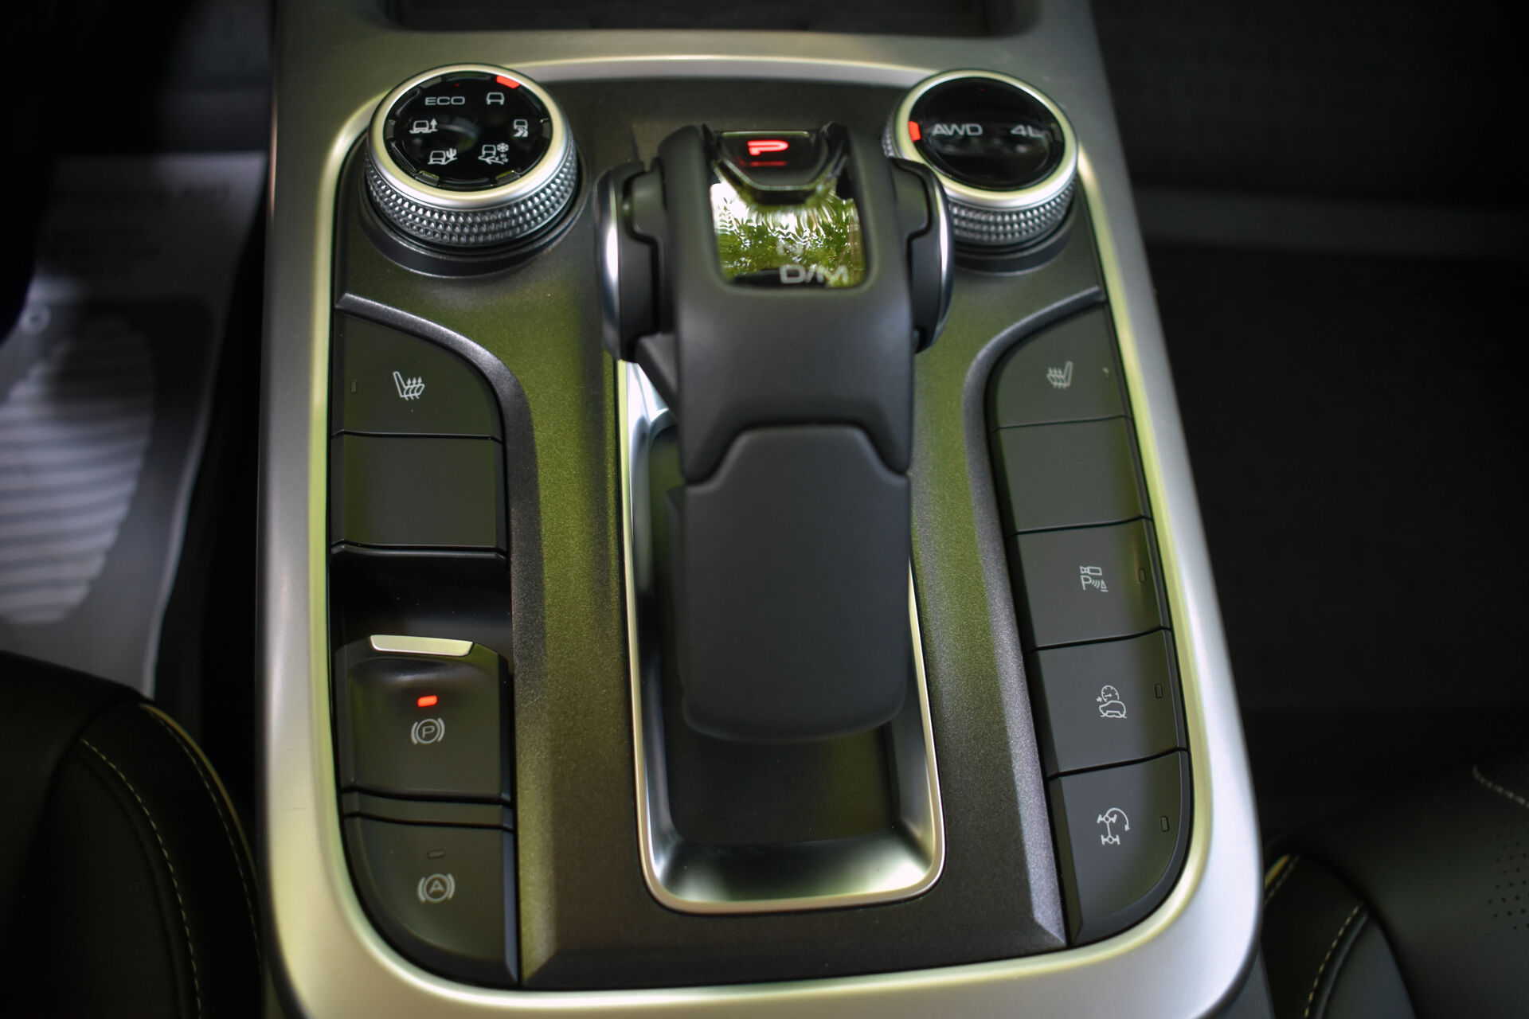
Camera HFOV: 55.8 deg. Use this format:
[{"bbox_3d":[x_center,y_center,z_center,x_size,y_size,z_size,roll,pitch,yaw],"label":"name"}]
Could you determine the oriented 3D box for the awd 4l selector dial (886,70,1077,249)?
[{"bbox_3d":[0.058,-0.096,0.388,0.053,0.015,0.053,-1,59,-7],"label":"awd 4l selector dial"}]

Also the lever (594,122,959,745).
[{"bbox_3d":[0.003,-0.016,0.307,0.073,0.076,0.126,-1,59,-7],"label":"lever"}]

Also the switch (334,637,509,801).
[{"bbox_3d":[-0.073,0.045,0.311,0.036,0.013,0.033,-1,64,-7],"label":"switch"}]

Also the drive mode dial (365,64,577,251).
[{"bbox_3d":[-0.075,-0.092,0.368,0.053,0.015,0.053,-1,59,-7],"label":"drive mode dial"}]

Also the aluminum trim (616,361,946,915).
[{"bbox_3d":[0.000,0.017,0.339,0.065,0.013,0.151,-1,62,-7],"label":"aluminum trim"}]

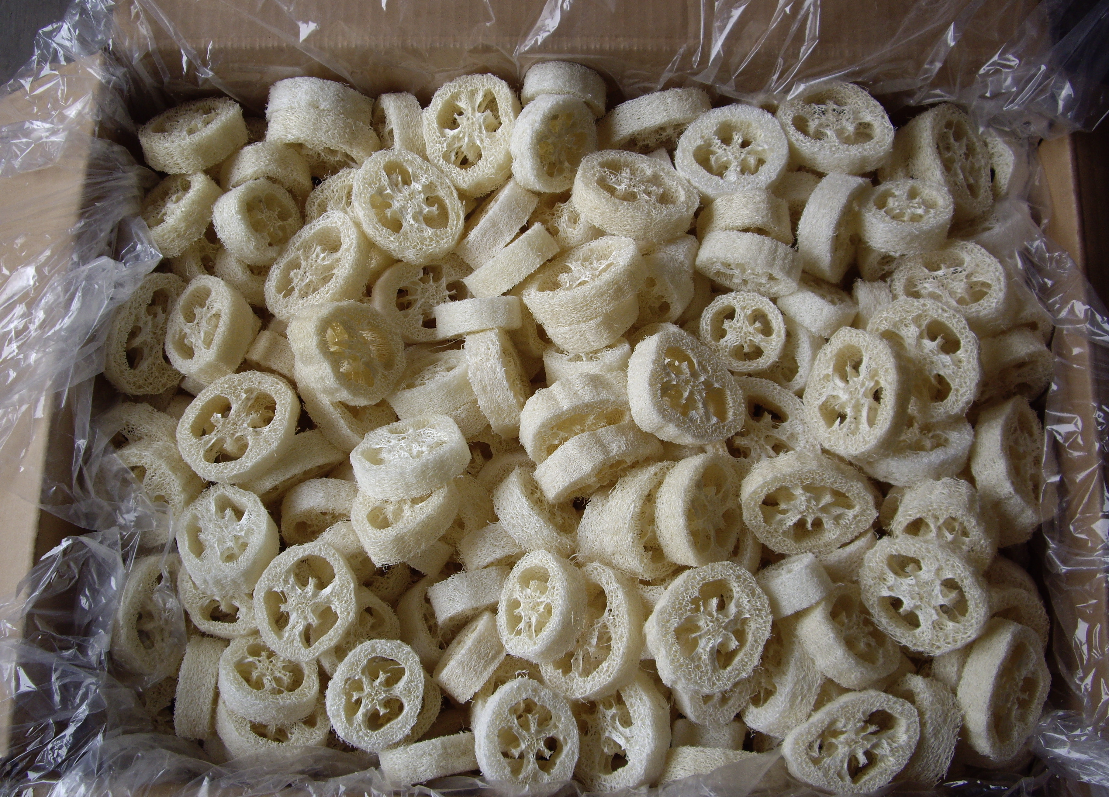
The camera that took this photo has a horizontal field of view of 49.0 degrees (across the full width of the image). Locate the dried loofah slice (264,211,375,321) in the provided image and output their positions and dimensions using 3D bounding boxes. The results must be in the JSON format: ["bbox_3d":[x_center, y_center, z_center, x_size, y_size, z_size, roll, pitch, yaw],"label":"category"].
[{"bbox_3d":[-0.140,-0.075,0.730,0.058,0.020,0.079,14,66,30],"label":"dried loofah slice"}]

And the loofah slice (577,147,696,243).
[{"bbox_3d":[0.046,-0.114,0.690,0.068,0.022,0.063,12,45,2],"label":"loofah slice"}]

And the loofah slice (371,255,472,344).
[{"bbox_3d":[-0.083,-0.061,0.763,0.059,0.020,0.056,-1,91,-24],"label":"loofah slice"}]

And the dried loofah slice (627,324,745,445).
[{"bbox_3d":[0.074,-0.006,0.694,0.074,0.021,0.060,49,65,-20],"label":"dried loofah slice"}]

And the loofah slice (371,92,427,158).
[{"bbox_3d":[-0.097,-0.158,0.752,0.020,0.059,0.061,-16,104,-24],"label":"loofah slice"}]

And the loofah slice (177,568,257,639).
[{"bbox_3d":[-0.184,0.107,0.693,0.055,0.021,0.059,0,81,1],"label":"loofah slice"}]

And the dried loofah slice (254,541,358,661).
[{"bbox_3d":[-0.136,0.111,0.672,0.054,0.021,0.063,7,81,-2],"label":"dried loofah slice"}]

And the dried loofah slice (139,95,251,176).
[{"bbox_3d":[-0.229,-0.167,0.775,0.065,0.022,0.065,-17,38,-12],"label":"dried loofah slice"}]

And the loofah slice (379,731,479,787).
[{"bbox_3d":[-0.067,0.201,0.678,0.062,0.062,0.020,-10,79,-8],"label":"loofah slice"}]

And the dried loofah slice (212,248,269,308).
[{"bbox_3d":[-0.180,-0.089,0.764,0.060,0.021,0.059,-13,75,-38],"label":"dried loofah slice"}]

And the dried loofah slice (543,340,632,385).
[{"bbox_3d":[0.019,-0.022,0.700,0.050,0.048,0.021,3,120,1],"label":"dried loofah slice"}]

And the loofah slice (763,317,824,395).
[{"bbox_3d":[0.131,-0.026,0.705,0.018,0.048,0.049,6,95,-42],"label":"loofah slice"}]

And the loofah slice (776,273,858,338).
[{"bbox_3d":[0.161,-0.057,0.744,0.049,0.049,0.020,26,114,-3],"label":"loofah slice"}]

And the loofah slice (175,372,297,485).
[{"bbox_3d":[-0.183,0.015,0.707,0.073,0.021,0.055,-40,85,-2],"label":"loofah slice"}]

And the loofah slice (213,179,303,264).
[{"bbox_3d":[-0.181,-0.108,0.743,0.022,0.050,0.045,-6,74,36],"label":"loofah slice"}]

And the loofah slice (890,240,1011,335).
[{"bbox_3d":[0.234,-0.065,0.718,0.069,0.018,0.066,-1,46,18],"label":"loofah slice"}]

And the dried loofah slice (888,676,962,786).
[{"bbox_3d":[0.193,0.181,0.664,0.022,0.064,0.064,14,77,-17],"label":"dried loofah slice"}]

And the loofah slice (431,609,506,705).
[{"bbox_3d":[-0.046,0.146,0.685,0.022,0.049,0.049,40,78,-1],"label":"loofah slice"}]

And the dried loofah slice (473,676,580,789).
[{"bbox_3d":[-0.015,0.177,0.645,0.055,0.022,0.061,4,74,-17],"label":"dried loofah slice"}]

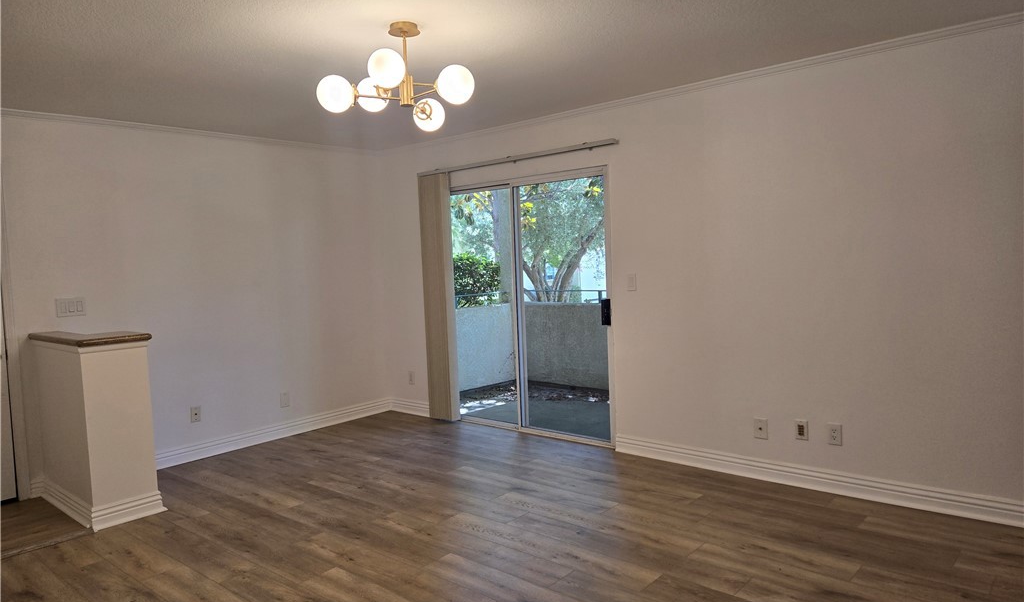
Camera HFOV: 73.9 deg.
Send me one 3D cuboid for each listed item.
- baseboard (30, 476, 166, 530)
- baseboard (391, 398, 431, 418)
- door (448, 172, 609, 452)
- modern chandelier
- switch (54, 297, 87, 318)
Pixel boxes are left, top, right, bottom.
[{"bbox_3d":[-2.527,1.180,4.190,0.980,0.136,0.420,1,5,41],"label":"baseboard"},{"bbox_3d":[-0.921,0.984,6.290,0.610,0.127,0.020,1,5,41],"label":"baseboard"},{"bbox_3d":[0.065,0.056,5.380,1.760,2.010,0.100,1,5,41],"label":"door"},{"bbox_3d":[-0.467,-1.012,3.007,0.730,0.400,0.690,1,5,41],"label":"modern chandelier"},{"bbox_3d":[-2.898,0.043,4.477,0.010,0.117,0.163,1,5,41],"label":"switch"}]

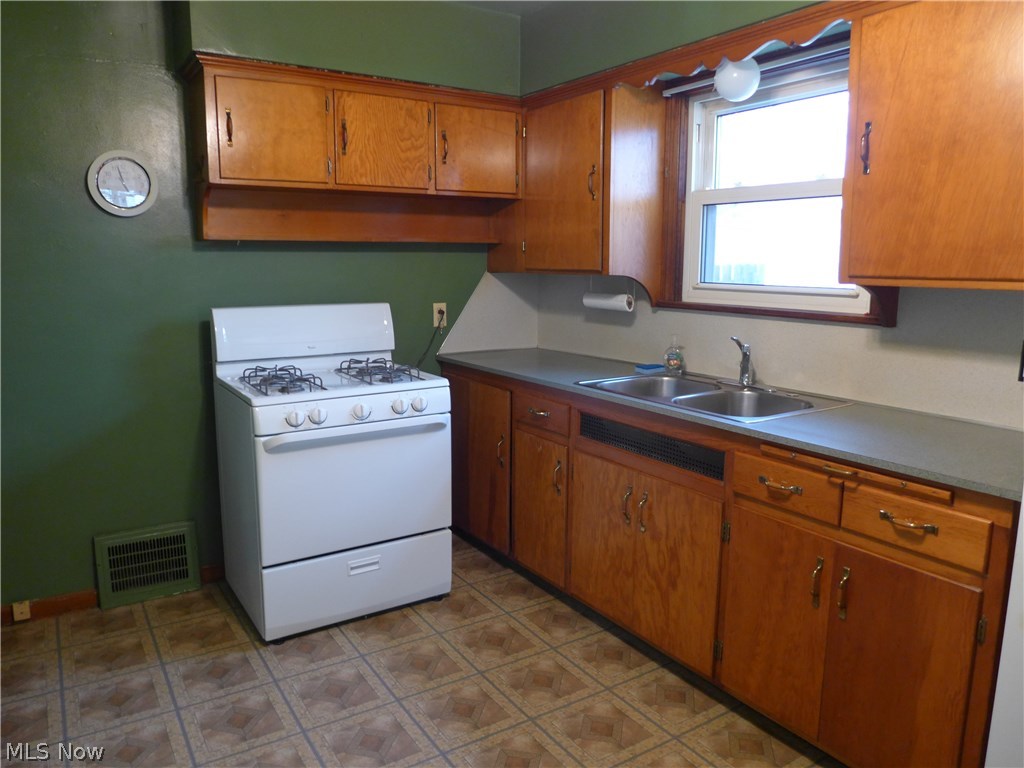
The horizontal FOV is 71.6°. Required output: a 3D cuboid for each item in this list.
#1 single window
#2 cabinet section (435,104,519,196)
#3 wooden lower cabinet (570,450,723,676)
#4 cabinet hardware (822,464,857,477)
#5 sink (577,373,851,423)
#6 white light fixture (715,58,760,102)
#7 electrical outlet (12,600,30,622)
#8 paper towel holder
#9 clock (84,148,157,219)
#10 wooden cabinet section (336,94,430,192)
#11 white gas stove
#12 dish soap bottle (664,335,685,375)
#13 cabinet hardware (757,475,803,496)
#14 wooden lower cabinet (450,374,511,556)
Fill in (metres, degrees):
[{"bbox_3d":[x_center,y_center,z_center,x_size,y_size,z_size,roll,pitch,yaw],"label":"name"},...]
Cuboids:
[{"bbox_3d":[0.970,-0.695,2.632,0.085,0.815,0.840,-5,11,-32],"label":"single window"},{"bbox_3d":[-0.230,-1.092,3.378,0.430,0.375,0.280,-6,12,-33],"label":"cabinet section"},{"bbox_3d":[0.673,0.557,2.603,0.603,0.563,0.722,-5,11,-33],"label":"wooden lower cabinet"},{"bbox_3d":[0.813,0.214,1.758,0.025,0.011,0.089,-5,11,-33],"label":"cabinet hardware"},{"bbox_3d":[0.692,0.114,2.561,0.543,0.178,0.779,-5,11,-33],"label":"sink"},{"bbox_3d":[0.783,-1.059,2.465,0.141,0.141,0.141,1,9,0],"label":"white light fixture"},{"bbox_3d":[-1.855,0.864,2.689,0.053,0.075,0.025,-5,11,-33],"label":"electrical outlet"},{"bbox_3d":[0.418,-0.398,3.110,0.077,0.152,0.301,-5,11,-33],"label":"paper towel holder"},{"bbox_3d":[-1.463,-0.752,2.667,0.237,0.237,0.041,-5,11,-33],"label":"clock"},{"bbox_3d":[-0.616,-1.048,3.129,0.427,0.375,0.280,-6,12,-33],"label":"wooden cabinet section"},{"bbox_3d":[-0.749,0.292,2.970,0.765,1.200,0.670,-5,11,-32],"label":"white gas stove"},{"bbox_3d":[0.688,-0.124,3.001,0.076,0.166,0.055,5,10,24],"label":"dish soap bottle"},{"bbox_3d":[0.713,0.274,1.898,0.032,0.030,0.129,-5,11,-32],"label":"cabinet hardware"},{"bbox_3d":[0.073,0.344,3.512,0.590,0.760,0.600,-5,11,-32],"label":"wooden lower cabinet"}]

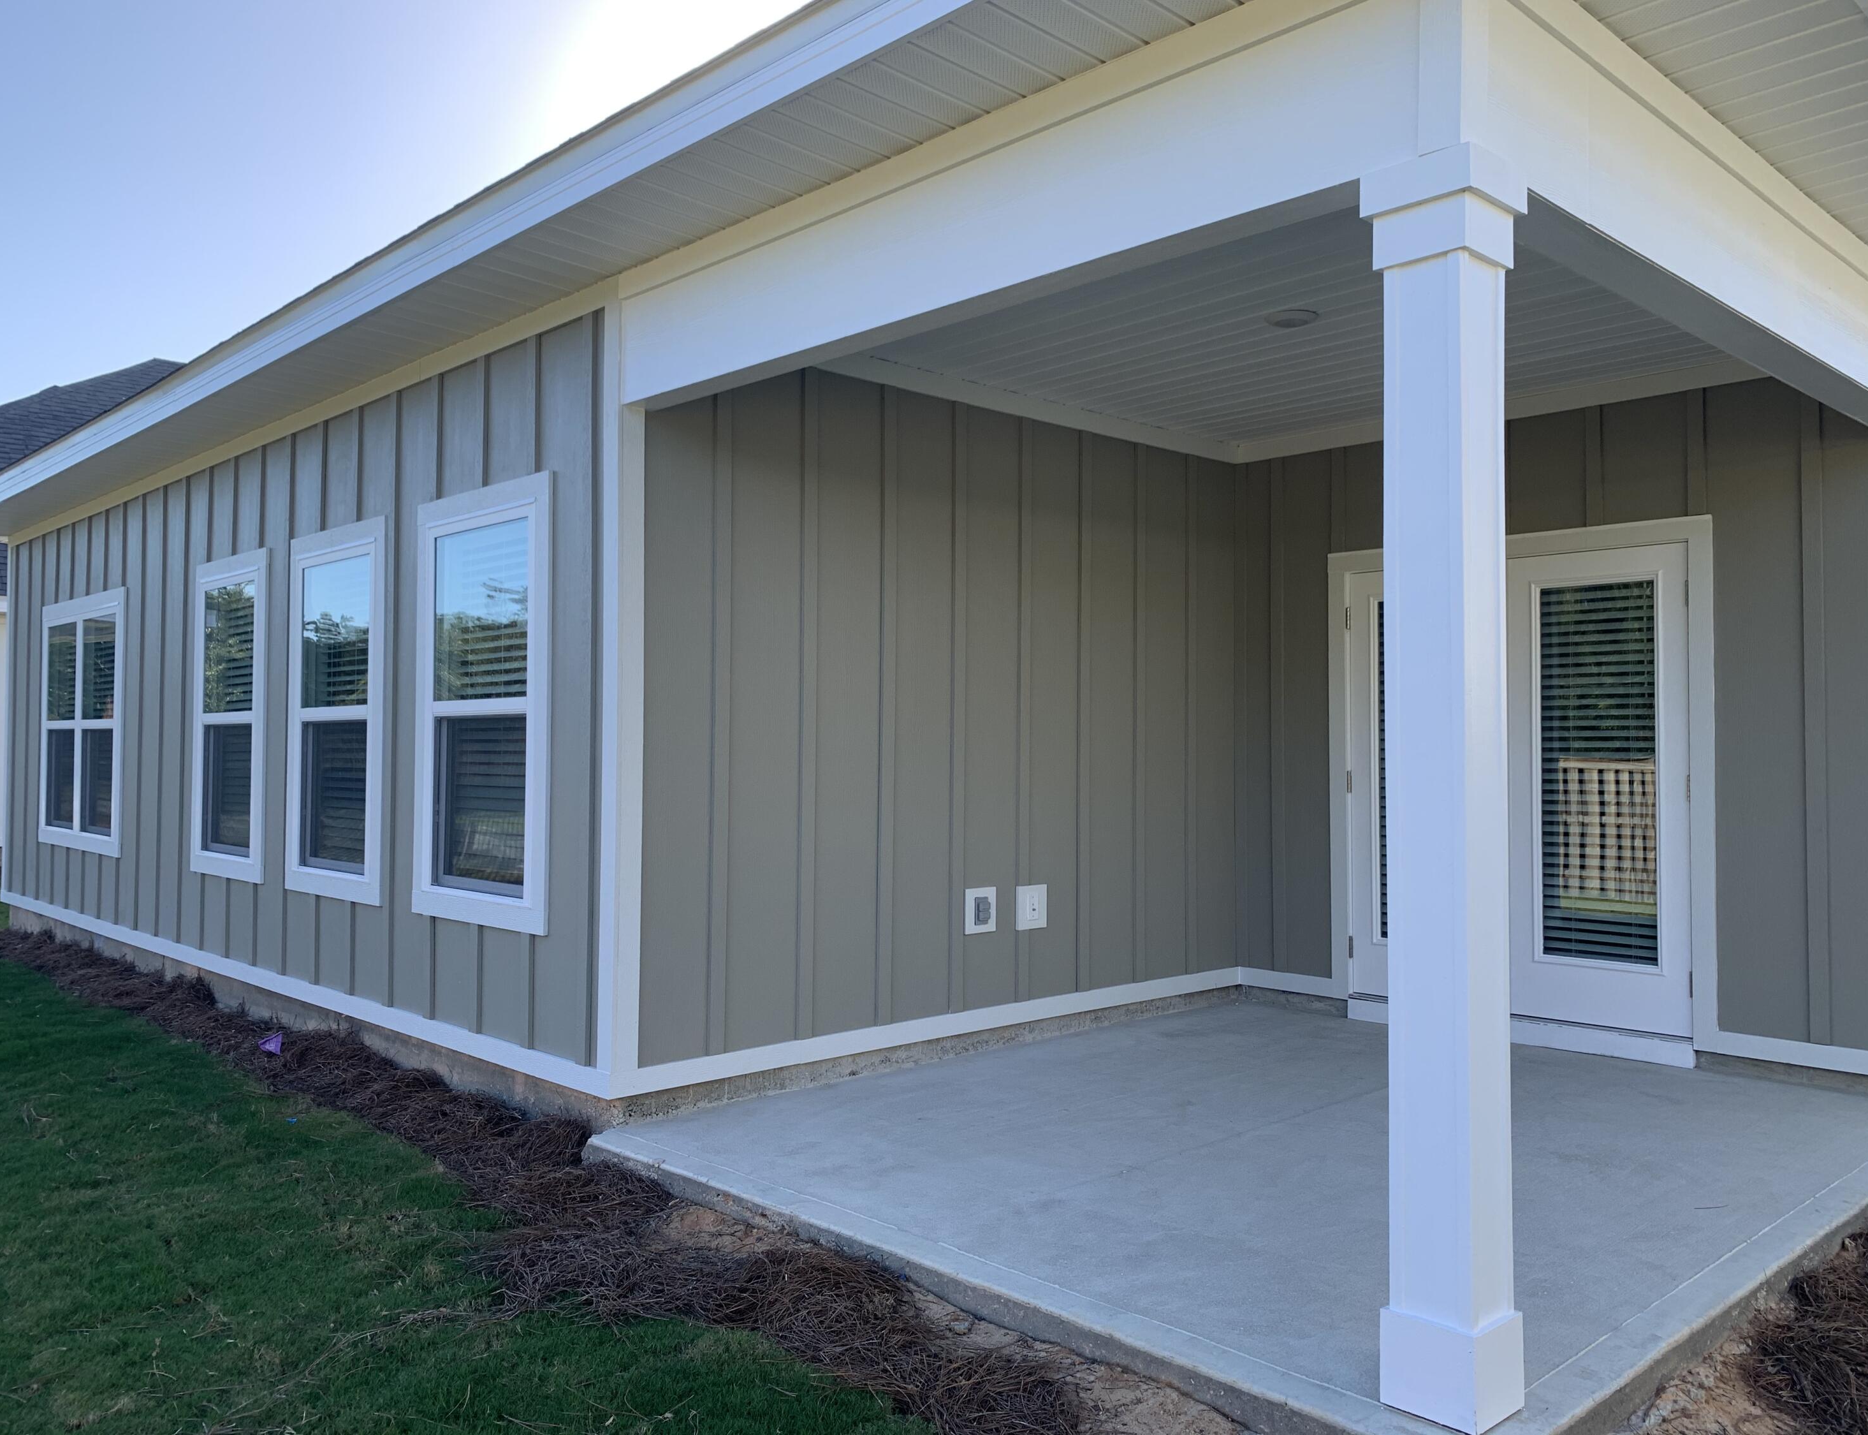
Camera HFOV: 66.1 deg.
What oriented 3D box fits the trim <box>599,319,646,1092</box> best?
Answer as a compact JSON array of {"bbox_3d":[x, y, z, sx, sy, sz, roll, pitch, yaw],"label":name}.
[{"bbox_3d":[-1.077,-0.105,4.957,0.108,2.635,0.090,1,-2,-44],"label":"trim"}]

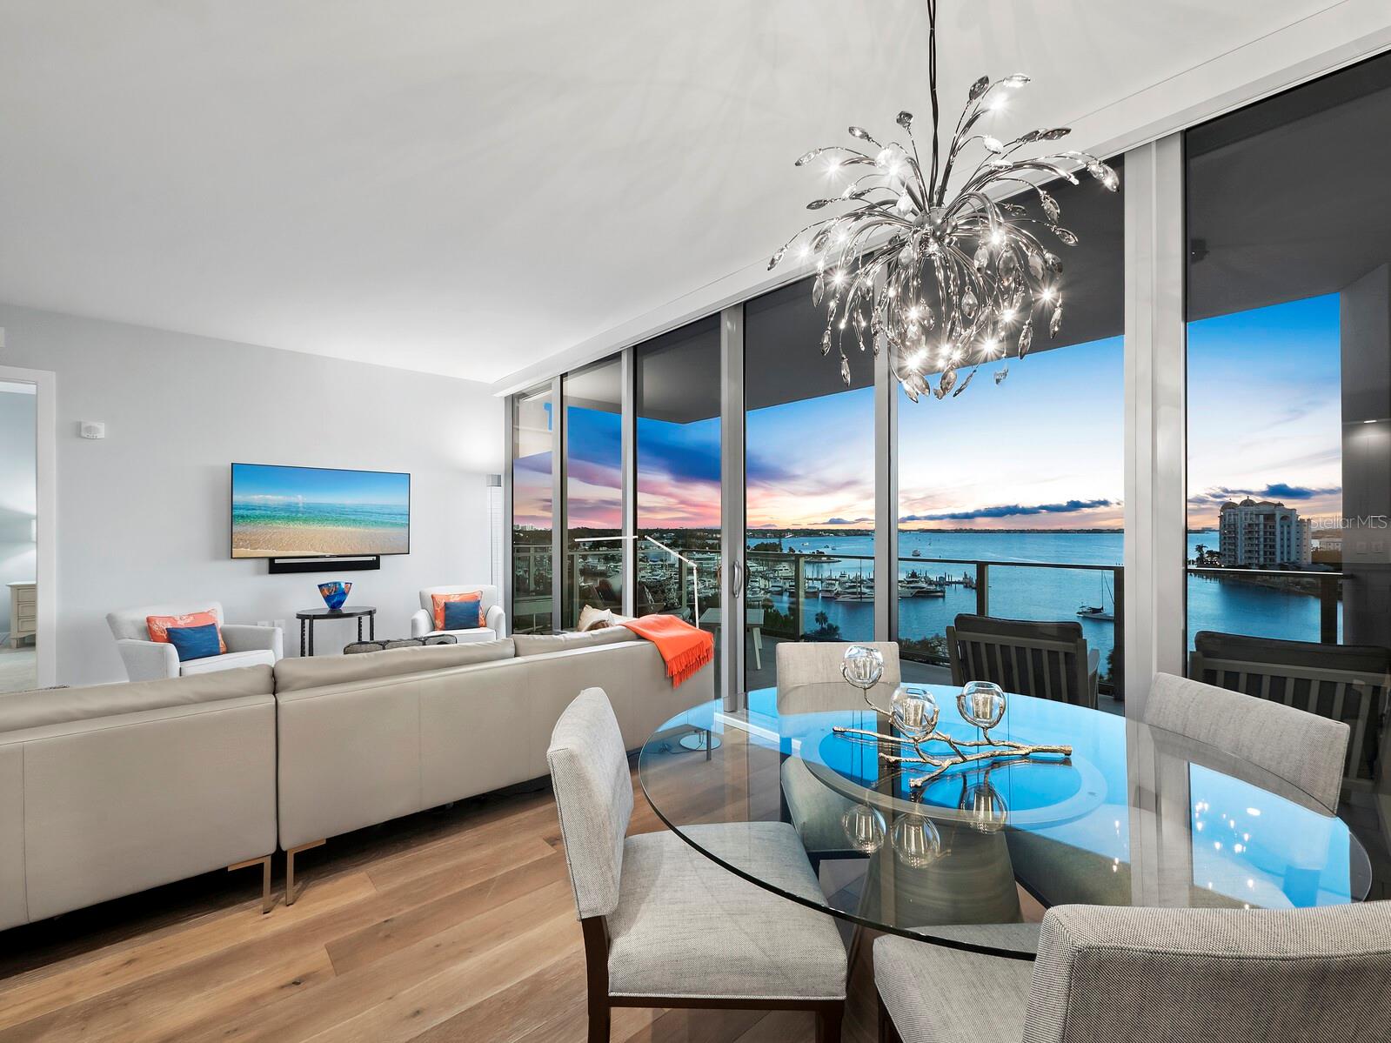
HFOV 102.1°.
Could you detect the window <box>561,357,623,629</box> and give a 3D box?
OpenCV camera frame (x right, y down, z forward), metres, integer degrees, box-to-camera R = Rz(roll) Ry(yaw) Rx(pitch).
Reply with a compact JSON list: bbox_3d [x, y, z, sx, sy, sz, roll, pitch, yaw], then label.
[{"bbox_3d":[-0.997,-0.045,5.308,0.070,2.820,1.123,1,-1,-42],"label":"window"}]

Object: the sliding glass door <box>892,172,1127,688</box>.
[{"bbox_3d":[1.413,-0.075,2.667,0.070,2.820,1.044,1,-1,-42],"label":"sliding glass door"}]

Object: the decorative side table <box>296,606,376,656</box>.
[{"bbox_3d":[-3.285,1.108,5.147,0.615,0.571,0.615,1,-1,-42],"label":"decorative side table"}]

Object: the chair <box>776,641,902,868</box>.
[{"bbox_3d":[0.578,0.919,1.970,0.500,0.876,0.620,0,-1,-2],"label":"chair"}]

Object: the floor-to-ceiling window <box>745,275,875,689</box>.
[{"bbox_3d":[0.707,-0.101,3.691,0.070,2.940,1.083,1,-1,-42],"label":"floor-to-ceiling window"}]

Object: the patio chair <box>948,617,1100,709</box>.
[{"bbox_3d":[2.150,1.030,3.709,0.770,0.810,0.830,0,-1,37],"label":"patio chair"}]

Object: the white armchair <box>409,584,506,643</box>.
[{"bbox_3d":[-2.210,1.036,5.289,0.760,0.780,0.820,0,-1,-22],"label":"white armchair"}]

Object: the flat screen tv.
[{"bbox_3d":[-3.574,-0.086,5.489,1.460,0.840,0.060,1,-1,-42],"label":"flat screen tv"}]

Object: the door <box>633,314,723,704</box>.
[{"bbox_3d":[-0.173,-0.090,4.663,0.070,2.940,1.206,1,-1,-42],"label":"door"}]

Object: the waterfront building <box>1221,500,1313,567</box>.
[{"bbox_3d":[281.651,5.907,278.000,22.000,35.000,27.000,0,-1,-28],"label":"waterfront building"}]

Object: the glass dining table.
[{"bbox_3d":[0.620,0.977,1.504,1.520,0.750,1.520,1,-1,-42],"label":"glass dining table"}]

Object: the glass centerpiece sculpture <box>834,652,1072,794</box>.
[{"bbox_3d":[0.661,0.495,1.442,0.630,0.272,0.340,0,-1,18],"label":"glass centerpiece sculpture"}]

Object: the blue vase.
[{"bbox_3d":[-3.304,0.683,5.160,0.265,0.265,0.235,1,-1,-42],"label":"blue vase"}]

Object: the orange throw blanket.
[{"bbox_3d":[-0.180,0.745,3.302,0.550,0.400,0.340,0,-1,-39],"label":"orange throw blanket"}]

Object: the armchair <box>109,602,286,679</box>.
[{"bbox_3d":[-3.680,1.024,4.159,0.800,0.780,0.760,0,-1,22],"label":"armchair"}]

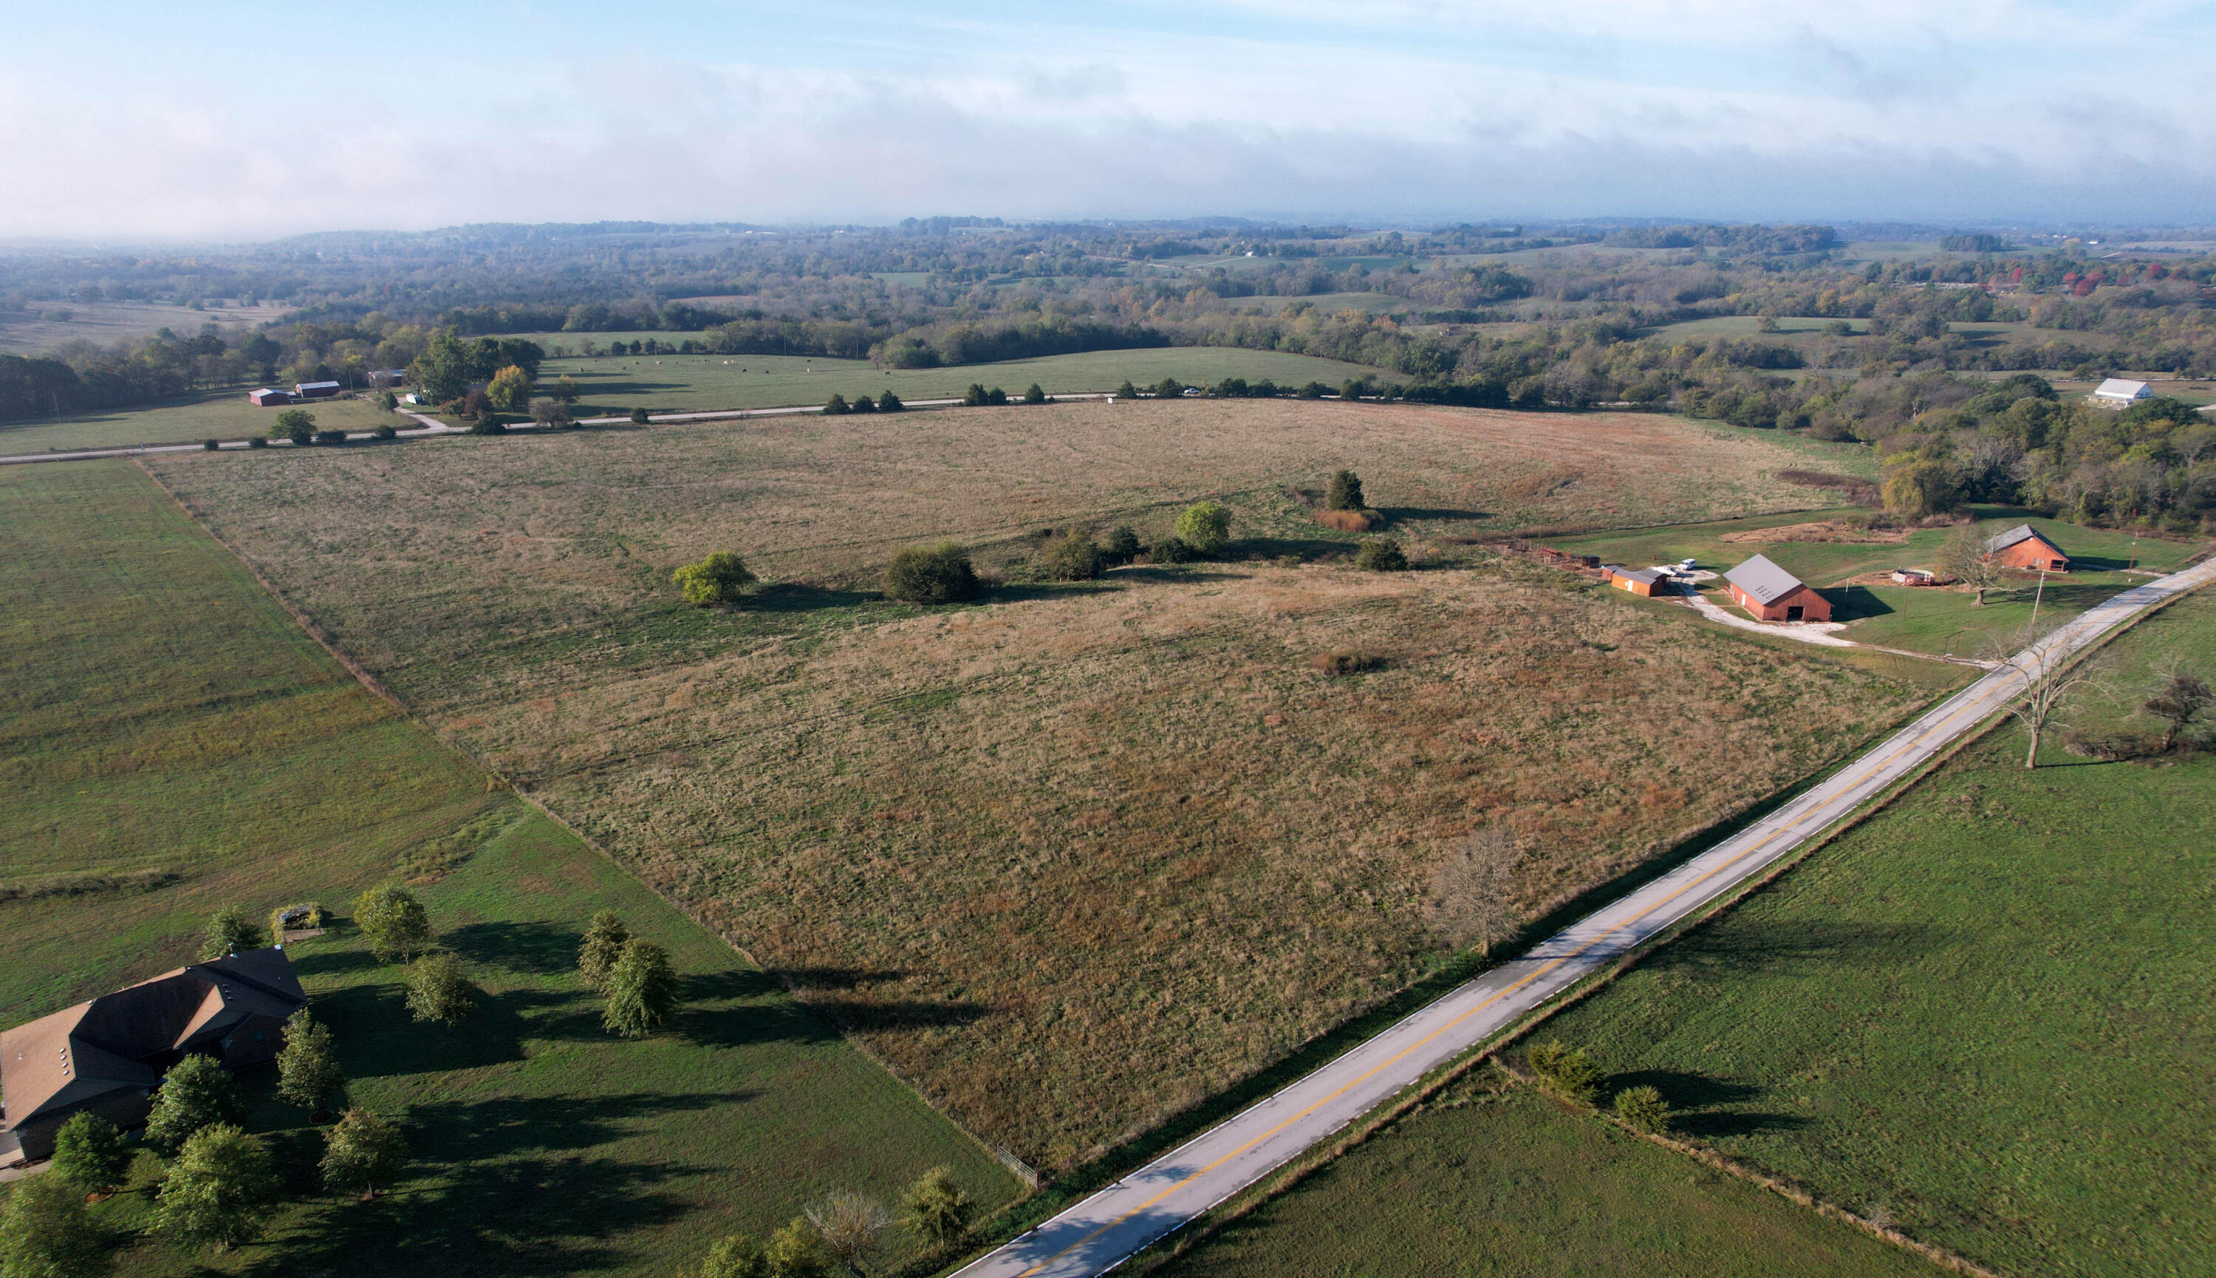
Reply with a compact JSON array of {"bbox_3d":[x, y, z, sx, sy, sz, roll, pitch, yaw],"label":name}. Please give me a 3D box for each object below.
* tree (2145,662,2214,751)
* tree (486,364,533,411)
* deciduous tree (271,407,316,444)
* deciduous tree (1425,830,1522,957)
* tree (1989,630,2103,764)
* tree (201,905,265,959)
[{"bbox_3d":[148.200,9.480,187.270,7.780,12.570,7.780,0,17,0],"label":"tree"},{"bbox_3d":[-172.290,-72.220,390.370,12.780,14.060,12.780,0,17,0],"label":"tree"},{"bbox_3d":[-207.030,-53.900,344.320,9.830,9.180,9.830,0,17,0],"label":"deciduous tree"},{"bbox_3d":[34.030,23.930,126.610,8.570,12.670,8.570,0,17,0],"label":"deciduous tree"},{"bbox_3d":[124.270,8.090,180.270,12.220,19.330,12.220,0,17,0],"label":"tree"},{"bbox_3d":[-78.470,27.380,121.600,5.200,7.040,5.200,0,17,0],"label":"tree"}]

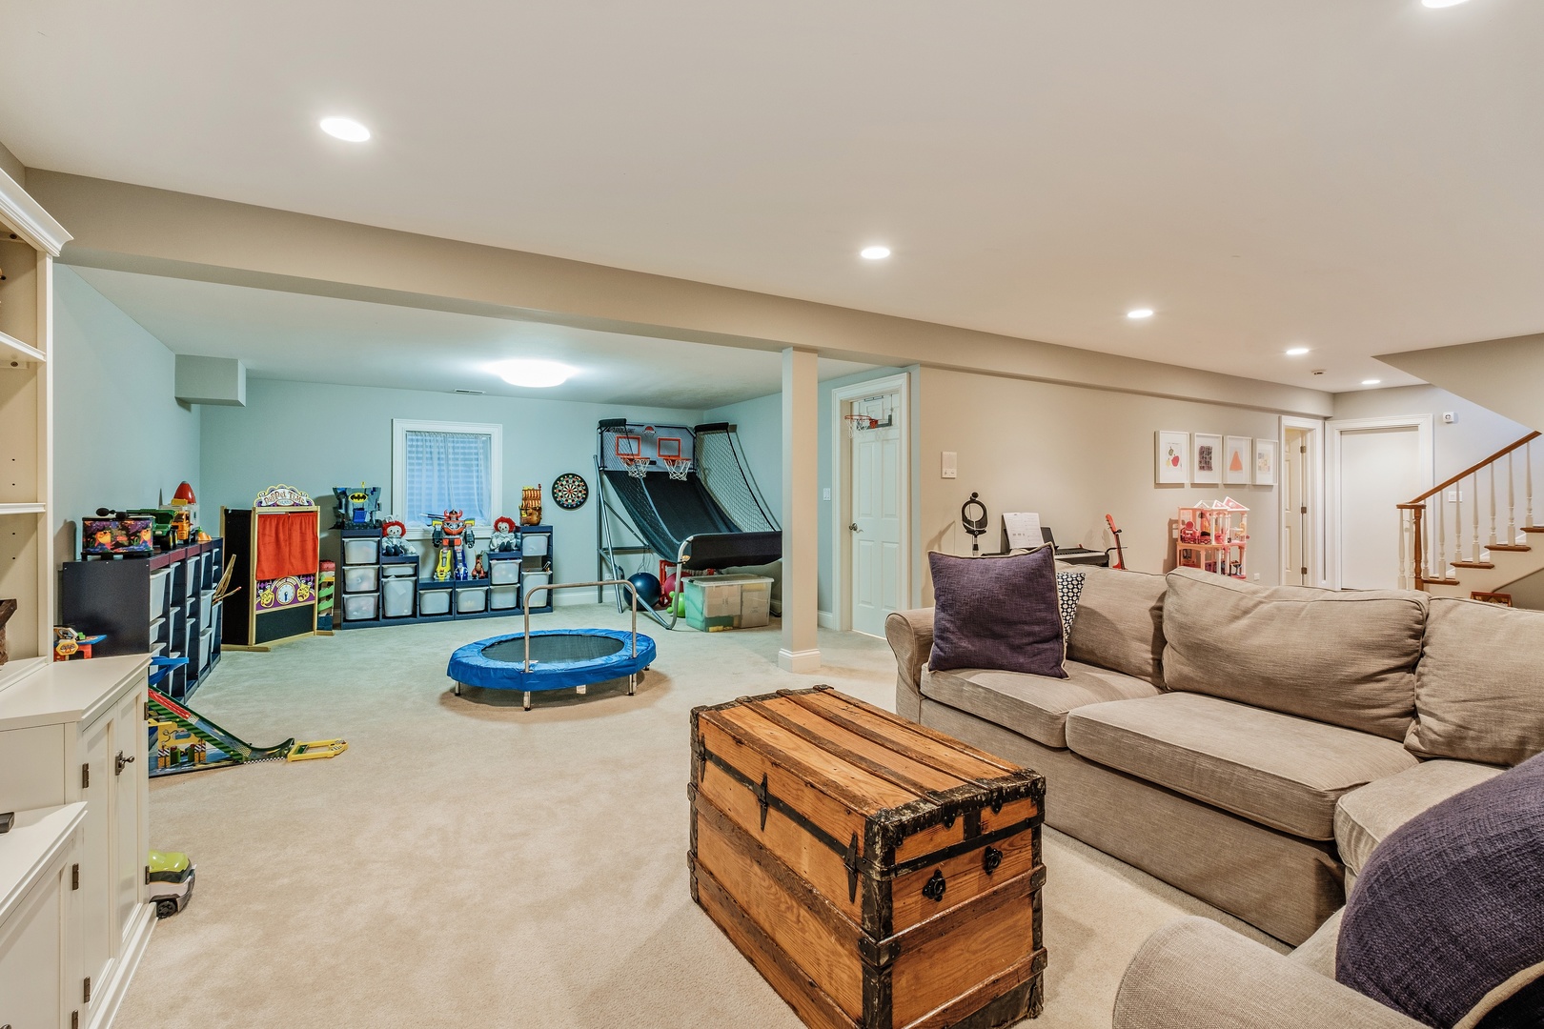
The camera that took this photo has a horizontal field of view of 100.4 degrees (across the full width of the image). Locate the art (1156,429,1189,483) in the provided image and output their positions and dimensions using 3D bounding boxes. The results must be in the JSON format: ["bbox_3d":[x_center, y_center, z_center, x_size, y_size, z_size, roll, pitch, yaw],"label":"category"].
[{"bbox_3d":[4.070,-0.576,6.520,0.530,0.525,0.035,-1,1,-29],"label":"art"}]

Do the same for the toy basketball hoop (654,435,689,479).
[{"bbox_3d":[-1.160,-0.668,7.500,0.310,0.490,0.330,-1,1,-27],"label":"toy basketball hoop"}]

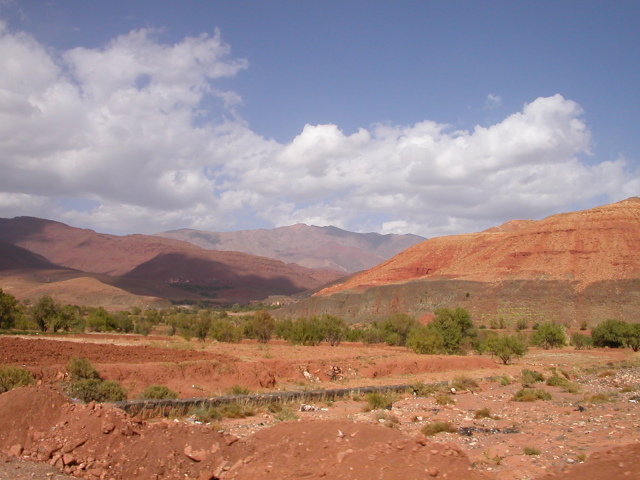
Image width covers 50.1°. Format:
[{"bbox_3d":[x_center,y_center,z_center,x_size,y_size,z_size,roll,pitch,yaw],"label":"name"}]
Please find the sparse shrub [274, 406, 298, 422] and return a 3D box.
[{"bbox_3d":[-1.271,6.428,25.200,0.958,0.589,0.850,0,-5,0],"label":"sparse shrub"}]

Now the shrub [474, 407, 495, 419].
[{"bbox_3d":[6.078,6.359,25.277,0.752,0.386,0.677,0,-5,0],"label":"shrub"}]

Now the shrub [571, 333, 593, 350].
[{"bbox_3d":[23.894,9.255,62.509,2.029,1.576,1.826,0,-5,0],"label":"shrub"}]

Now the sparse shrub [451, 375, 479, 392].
[{"bbox_3d":[7.128,7.079,33.746,1.381,0.888,1.225,0,-5,0],"label":"sparse shrub"}]

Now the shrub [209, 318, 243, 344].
[{"bbox_3d":[-10.339,9.869,74.852,3.749,2.526,3.374,0,-5,0],"label":"shrub"}]

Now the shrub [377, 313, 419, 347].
[{"bbox_3d":[7.253,8.270,63.209,3.696,3.142,3.258,0,-5,0],"label":"shrub"}]

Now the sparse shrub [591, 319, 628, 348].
[{"bbox_3d":[27.776,8.933,65.640,3.676,2.768,3.308,0,-5,0],"label":"sparse shrub"}]

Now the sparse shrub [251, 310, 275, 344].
[{"bbox_3d":[-5.246,7.983,62.410,2.189,3.102,1.946,0,-5,0],"label":"sparse shrub"}]

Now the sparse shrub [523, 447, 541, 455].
[{"bbox_3d":[5.981,5.939,19.346,0.521,0.176,0.469,0,-5,0],"label":"sparse shrub"}]

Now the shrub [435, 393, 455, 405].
[{"bbox_3d":[5.443,6.929,29.906,0.874,0.525,0.779,0,-5,0],"label":"shrub"}]

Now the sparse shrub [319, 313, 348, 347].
[{"bbox_3d":[1.211,8.121,61.389,2.333,2.872,2.071,0,-5,0],"label":"sparse shrub"}]

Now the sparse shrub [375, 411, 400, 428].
[{"bbox_3d":[2.306,6.113,23.376,0.905,0.539,0.815,0,-5,0],"label":"sparse shrub"}]

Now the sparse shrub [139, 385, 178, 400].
[{"bbox_3d":[-6.803,6.466,28.818,1.685,0.758,1.485,0,-5,0],"label":"sparse shrub"}]

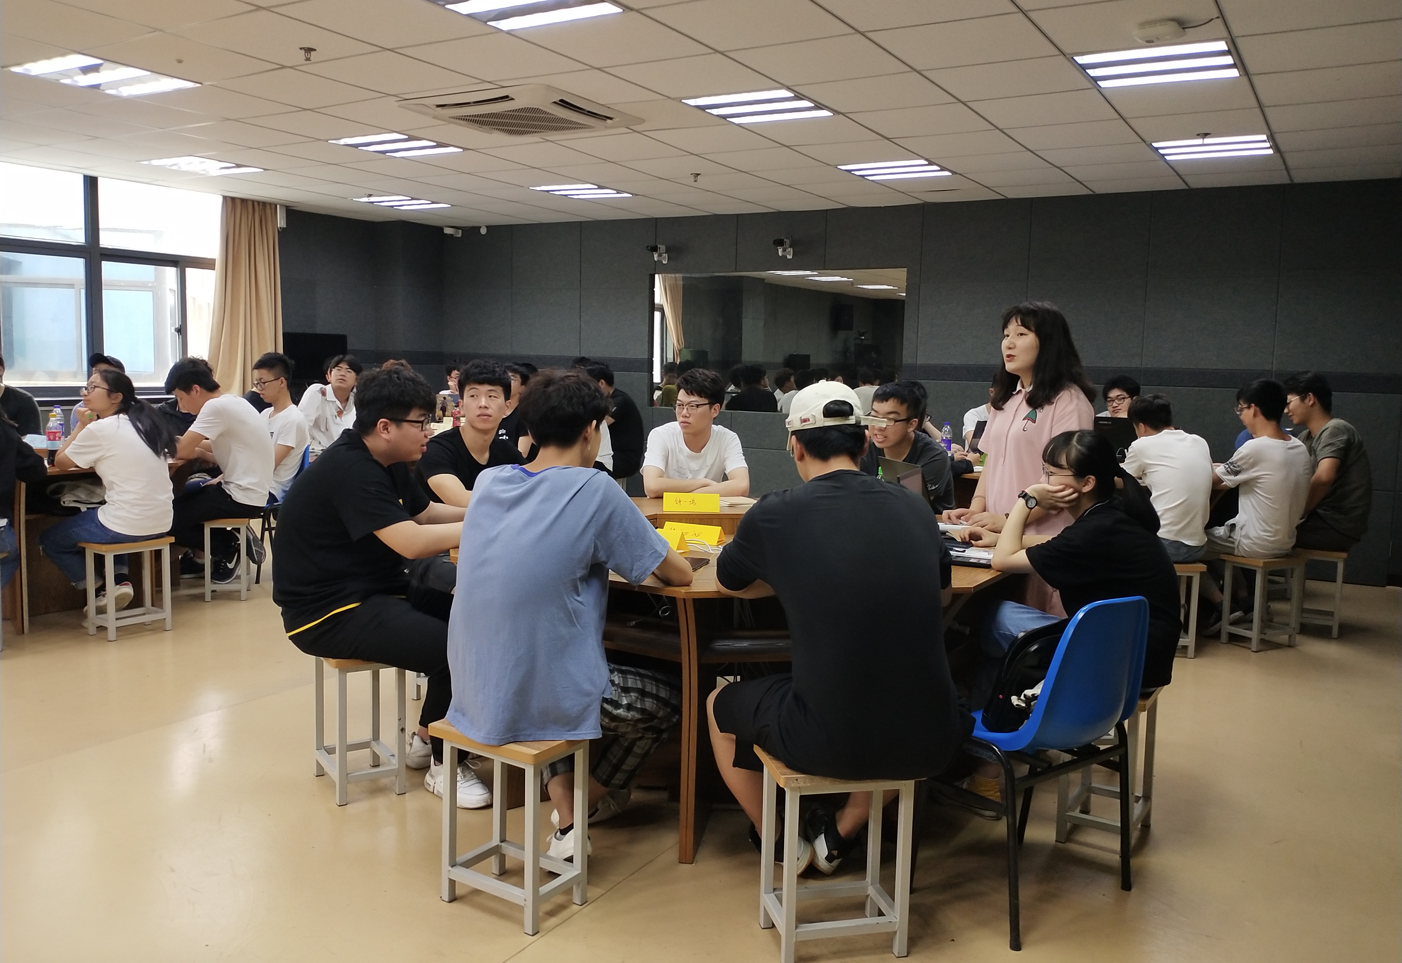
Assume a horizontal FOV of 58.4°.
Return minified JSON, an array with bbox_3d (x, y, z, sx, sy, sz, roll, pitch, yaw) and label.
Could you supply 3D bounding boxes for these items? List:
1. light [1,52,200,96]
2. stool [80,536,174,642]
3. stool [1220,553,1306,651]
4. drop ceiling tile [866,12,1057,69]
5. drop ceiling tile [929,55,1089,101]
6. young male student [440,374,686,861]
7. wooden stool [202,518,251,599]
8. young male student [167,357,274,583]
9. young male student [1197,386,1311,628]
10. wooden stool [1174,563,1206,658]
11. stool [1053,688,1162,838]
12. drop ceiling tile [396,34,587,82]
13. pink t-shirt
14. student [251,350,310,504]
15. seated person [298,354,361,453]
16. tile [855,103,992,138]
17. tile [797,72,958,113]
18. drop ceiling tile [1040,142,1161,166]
[{"bbox_3d":[-2.633,-1.823,5.564,0.595,0.060,0.595,4,6,31],"label":"light"},{"bbox_3d":[-2.736,0.503,6.008,0.234,0.445,0.340,5,7,36],"label":"stool"},{"bbox_3d":[2.807,0.601,6.289,0.340,0.445,0.235,-2,6,-29],"label":"stool"},{"bbox_3d":[0.978,-1.618,4.617,0.595,0.020,0.595,4,6,29],"label":"drop ceiling tile"},{"bbox_3d":[1.282,-1.671,5.200,0.595,0.020,0.595,4,6,30],"label":"drop ceiling tile"},{"bbox_3d":[-0.320,0.378,3.315,0.500,1.350,0.800,4,6,28],"label":"young male student"},{"bbox_3d":[-2.615,0.415,6.957,0.234,0.445,0.340,0,6,-17],"label":"wooden stool"},{"bbox_3d":[-2.640,-0.029,6.893,0.680,1.300,0.500,0,6,-13],"label":"young male student"},{"bbox_3d":[2.790,0.122,6.400,0.470,1.270,0.680,-2,6,-34],"label":"young male student"},{"bbox_3d":[2.285,0.625,6.240,0.360,0.450,0.250,1,5,-3],"label":"wooden stool"},{"bbox_3d":[1.240,0.845,3.800,0.250,0.450,0.360,5,6,34],"label":"stool"},{"bbox_3d":[-0.817,-1.695,5.005,0.600,0.020,0.600,4,6,30],"label":"drop ceiling tile"},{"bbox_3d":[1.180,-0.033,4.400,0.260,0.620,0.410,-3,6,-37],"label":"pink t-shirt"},{"bbox_3d":[-2.400,-0.060,6.750,0.680,1.270,0.470,-2,6,-37],"label":"student"},{"bbox_3d":[-2.050,-0.010,6.950,0.550,1.330,0.750,0,5,-12],"label":"seated person"},{"bbox_3d":[1.102,-1.786,6.183,0.600,0.020,0.600,4,5,30],"label":"tile"},{"bbox_3d":[0.789,-1.733,5.596,0.600,0.020,0.600,4,6,29],"label":"tile"},{"bbox_3d":[2.205,-1.803,6.921,0.595,0.020,0.595,4,6,31],"label":"drop ceiling tile"}]

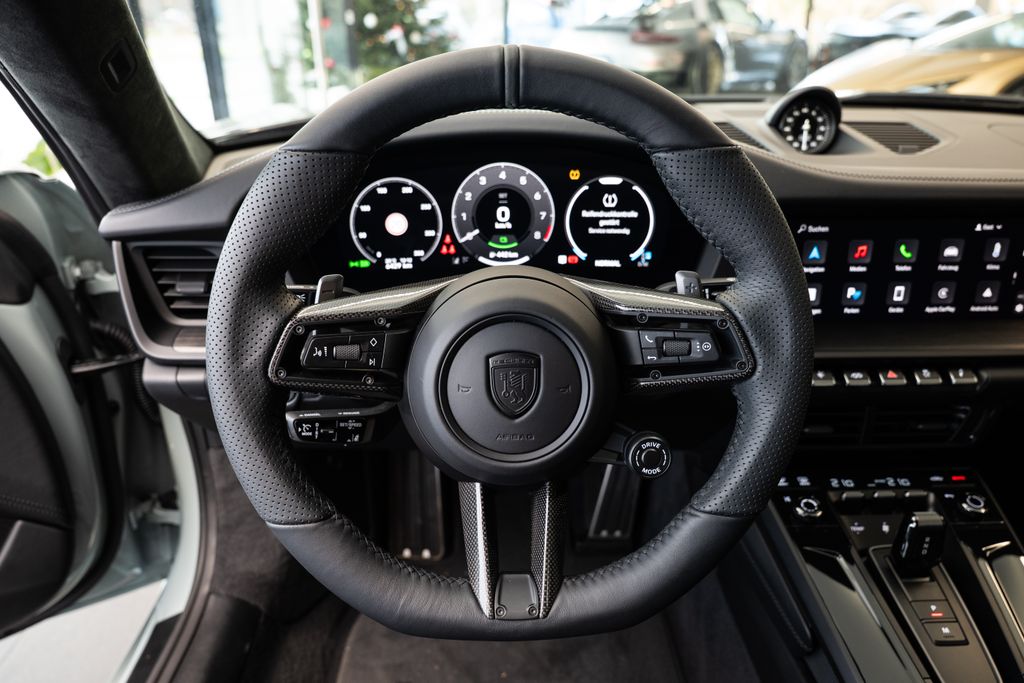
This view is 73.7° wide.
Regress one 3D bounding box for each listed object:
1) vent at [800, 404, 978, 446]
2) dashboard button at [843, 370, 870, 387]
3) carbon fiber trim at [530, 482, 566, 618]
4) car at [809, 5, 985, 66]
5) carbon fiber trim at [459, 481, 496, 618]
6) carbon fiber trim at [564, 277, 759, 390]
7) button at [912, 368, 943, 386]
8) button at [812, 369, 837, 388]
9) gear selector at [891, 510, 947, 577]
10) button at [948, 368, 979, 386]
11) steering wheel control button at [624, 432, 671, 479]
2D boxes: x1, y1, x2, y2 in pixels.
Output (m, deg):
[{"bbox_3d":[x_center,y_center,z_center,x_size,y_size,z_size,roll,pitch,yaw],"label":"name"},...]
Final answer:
[{"bbox_3d":[0.362,0.085,0.690,0.190,0.043,0.028,-1,21,1],"label":"vent"},{"bbox_3d":[0.326,0.035,0.645,0.023,0.013,0.013,-1,20,1],"label":"dashboard button"},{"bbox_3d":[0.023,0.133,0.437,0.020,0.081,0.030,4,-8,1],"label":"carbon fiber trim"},{"bbox_3d":[7.455,-5.789,13.000,4.500,1.400,1.850,-12,27,-22],"label":"car"},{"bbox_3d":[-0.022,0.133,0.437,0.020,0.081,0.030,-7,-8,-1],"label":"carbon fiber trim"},{"bbox_3d":[0.091,-0.004,0.422,0.110,0.069,0.036,-1,10,0],"label":"carbon fiber trim"},{"bbox_3d":[0.393,0.034,0.645,0.023,0.013,0.013,-1,20,1],"label":"button"},{"bbox_3d":[0.295,0.035,0.645,0.023,0.013,0.013,-1,20,1],"label":"button"},{"bbox_3d":[0.357,0.178,0.604,0.033,0.056,0.028,-1,25,1],"label":"gear selector"},{"bbox_3d":[0.427,0.034,0.645,0.023,0.013,0.013,-1,20,1],"label":"button"},{"bbox_3d":[0.087,0.073,0.437,0.028,0.028,0.019,-1,10,0],"label":"steering wheel control button"}]

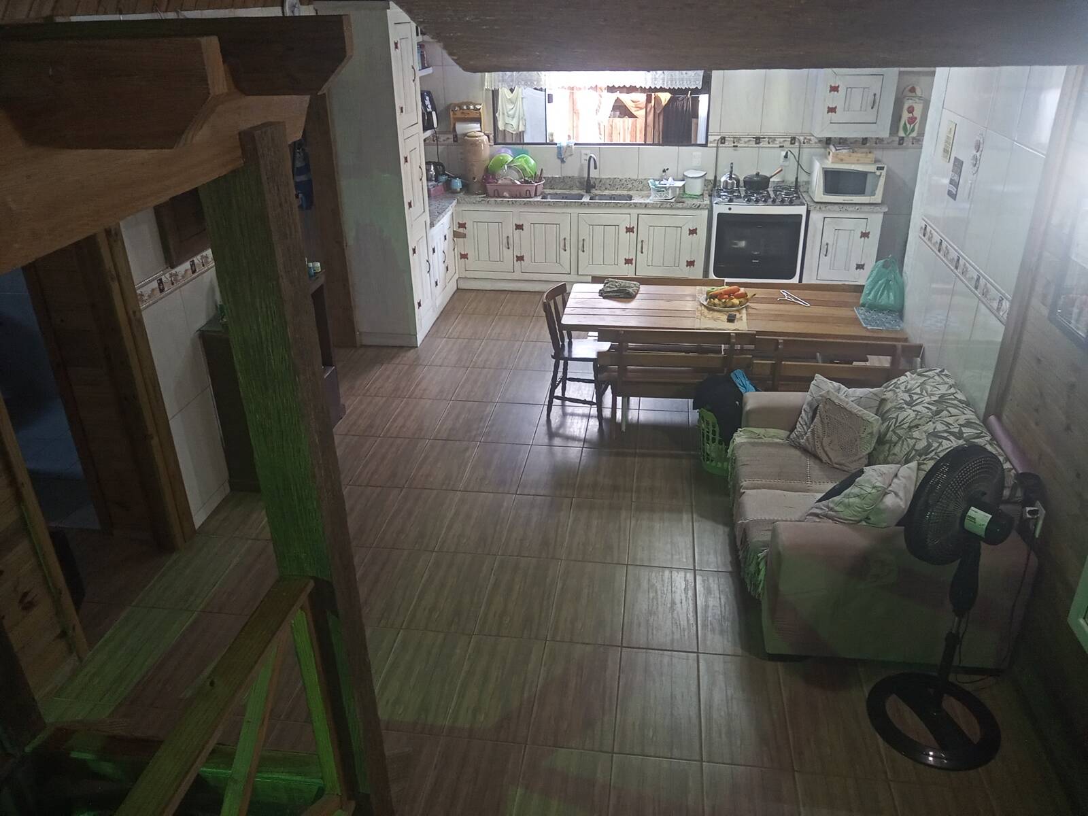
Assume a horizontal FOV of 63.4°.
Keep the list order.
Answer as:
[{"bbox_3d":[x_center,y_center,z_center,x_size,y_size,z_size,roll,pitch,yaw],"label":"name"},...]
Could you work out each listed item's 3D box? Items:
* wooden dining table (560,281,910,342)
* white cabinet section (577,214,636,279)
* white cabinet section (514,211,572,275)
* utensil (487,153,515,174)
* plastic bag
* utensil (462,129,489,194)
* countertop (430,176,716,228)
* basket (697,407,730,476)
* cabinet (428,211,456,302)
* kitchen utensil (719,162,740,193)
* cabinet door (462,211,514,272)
[{"bbox_3d":[1.110,-0.257,5.502,1.970,0.775,0.800,3,26,8],"label":"wooden dining table"},{"bbox_3d":[0.540,-1.455,7.868,0.468,0.560,0.032,3,25,7],"label":"white cabinet section"},{"bbox_3d":[0.010,-1.469,7.908,0.455,0.557,0.030,3,26,7],"label":"white cabinet section"},{"bbox_3d":[-0.391,-2.161,7.921,0.250,0.130,0.250,-38,27,22],"label":"utensil"},{"bbox_3d":[2.036,-0.754,5.263,0.250,0.300,0.190,3,26,7],"label":"plastic bag"},{"bbox_3d":[-0.614,-2.249,8.047,0.242,0.544,0.238,3,25,7],"label":"utensil"},{"bbox_3d":[0.067,-1.771,7.593,2.678,0.178,1.393,3,25,7],"label":"countertop"},{"bbox_3d":[1.113,0.151,5.115,0.420,0.370,0.400,3,26,7],"label":"basket"},{"bbox_3d":[-1.079,-1.299,7.712,0.452,0.779,0.875,3,25,7],"label":"cabinet"},{"bbox_3d":[1.673,-2.064,7.845,0.170,0.230,0.205,4,26,9],"label":"kitchen utensil"},{"bbox_3d":[-0.498,-1.500,7.959,0.462,0.563,0.050,3,26,7],"label":"cabinet door"}]

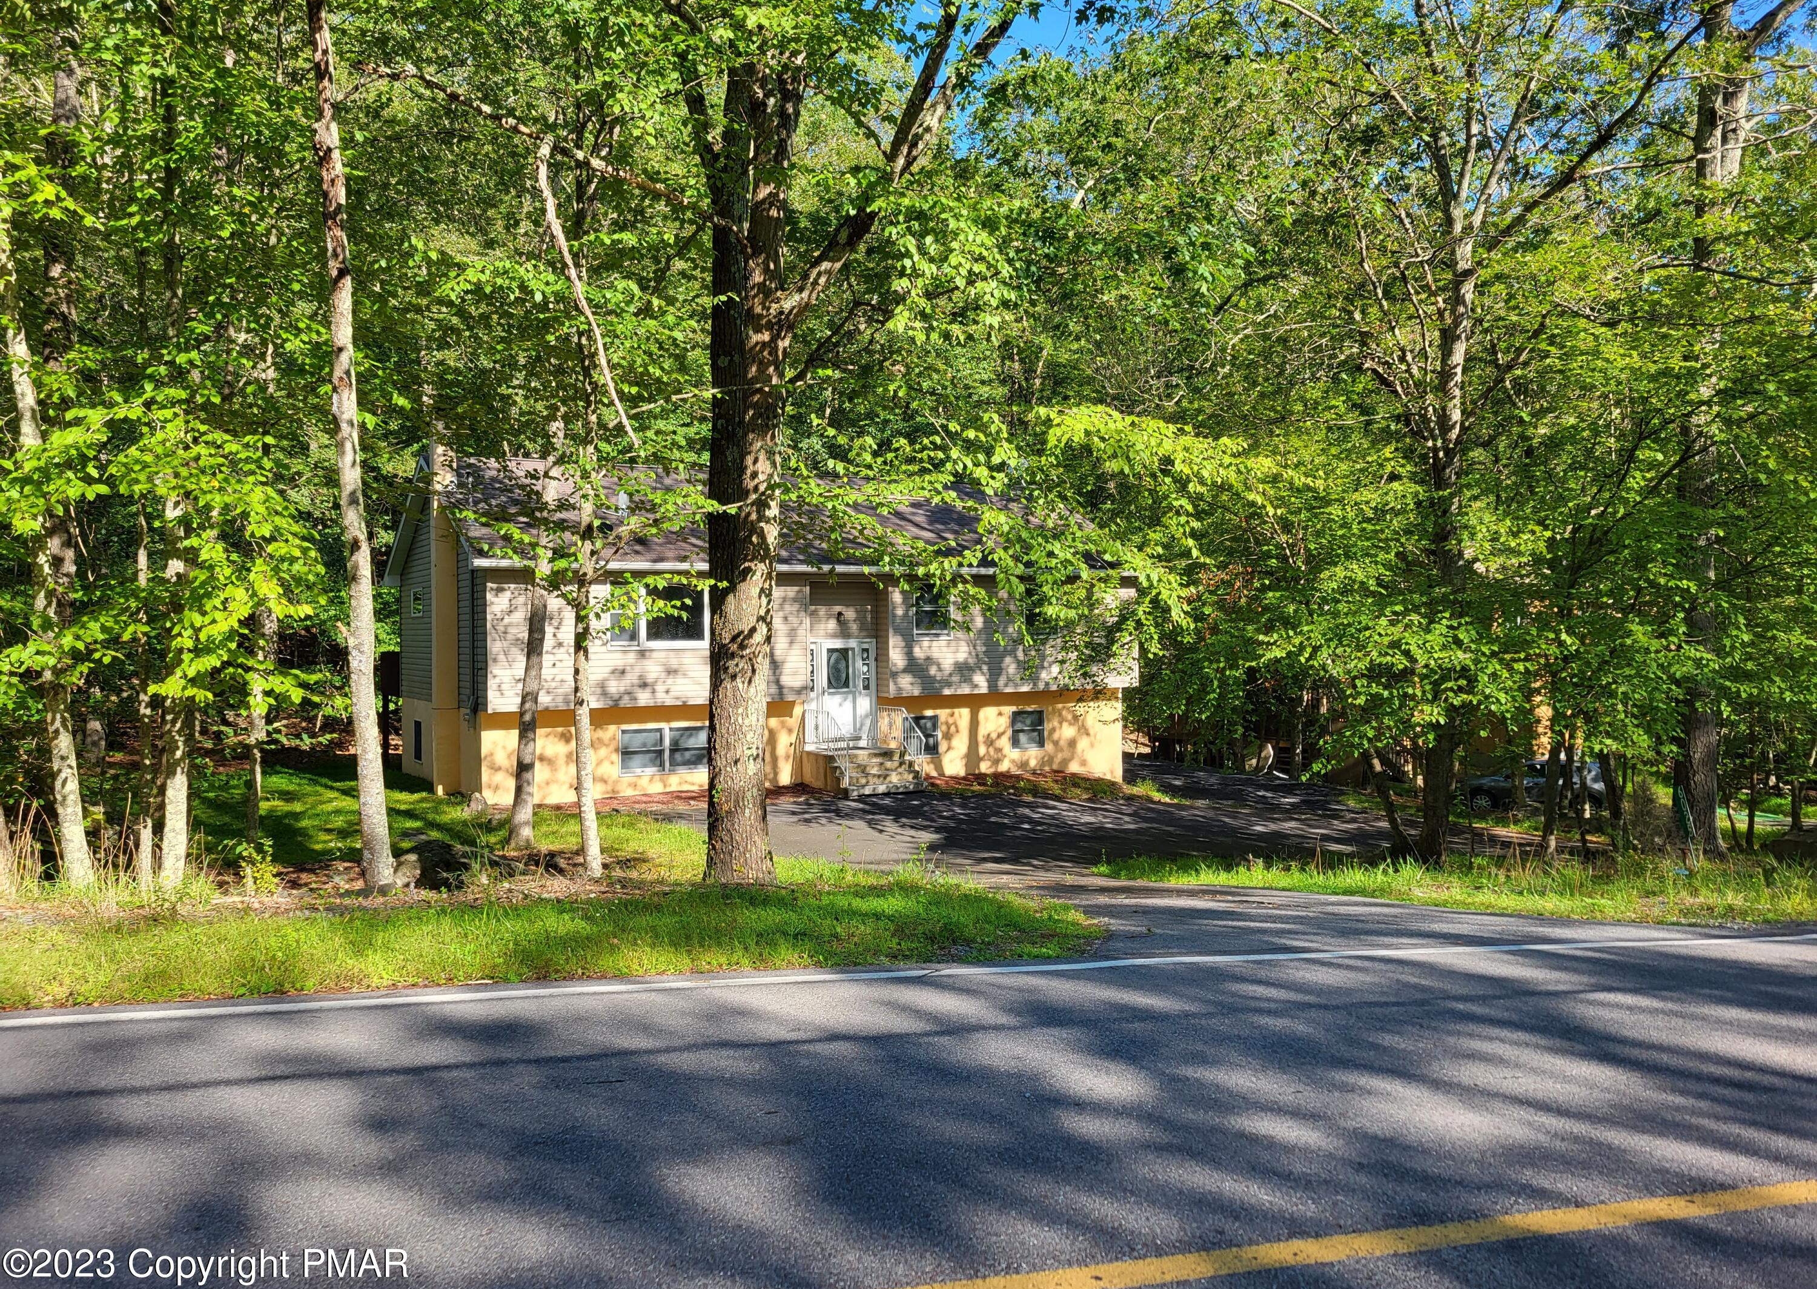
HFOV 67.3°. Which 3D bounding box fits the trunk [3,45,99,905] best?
[{"bbox_3d":[-5.497,-1.092,8.750,0.480,5.306,0.400,-5,0,0],"label":"trunk"}]

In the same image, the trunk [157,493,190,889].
[{"bbox_3d":[-4.714,0.300,8.750,0.190,2.539,0.180,0,0,0],"label":"trunk"}]

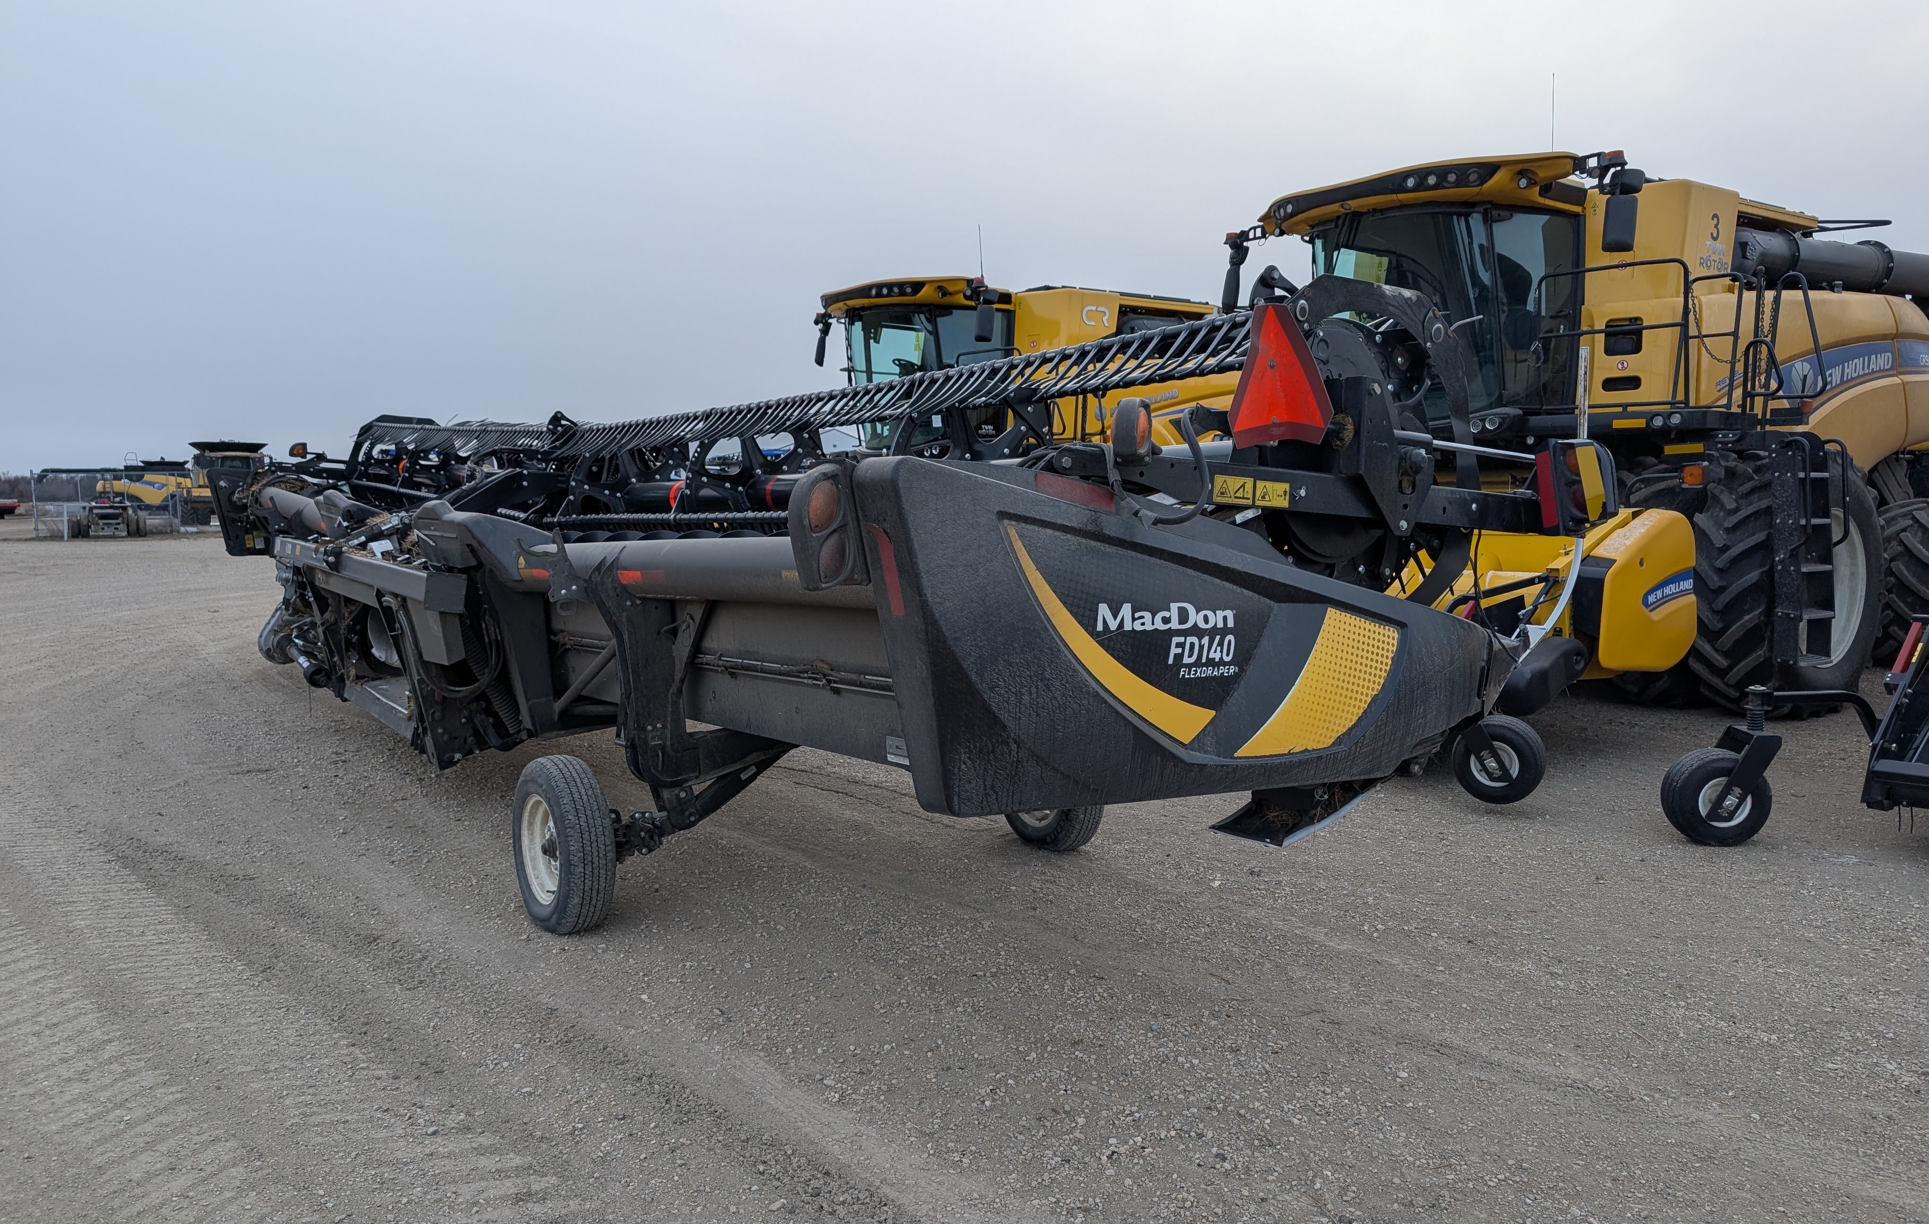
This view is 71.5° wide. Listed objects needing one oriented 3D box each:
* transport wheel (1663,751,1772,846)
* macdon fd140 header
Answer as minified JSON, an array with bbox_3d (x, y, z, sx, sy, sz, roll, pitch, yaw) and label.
[{"bbox_3d":[3.597,0.891,6.412,0.445,0.445,0.217,0,5,3],"label":"transport wheel"},{"bbox_3d":[-2.706,-0.376,9.266,3.330,2.480,12.600,-4,6,-36],"label":"macdon fd140 header"}]

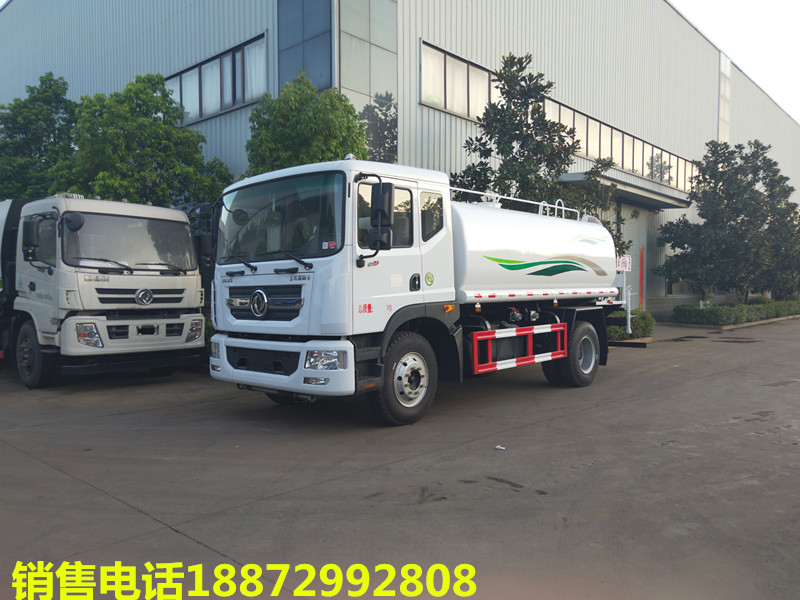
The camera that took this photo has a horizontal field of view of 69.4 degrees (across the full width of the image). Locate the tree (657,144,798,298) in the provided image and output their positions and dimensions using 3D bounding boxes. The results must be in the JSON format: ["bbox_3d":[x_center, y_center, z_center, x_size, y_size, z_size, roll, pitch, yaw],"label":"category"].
[{"bbox_3d":[13.700,-2.750,24.300,5.200,7.600,5.000,0,1,29],"label":"tree"}]

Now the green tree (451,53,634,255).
[{"bbox_3d":[3.600,-2.450,14.600,4.300,7.400,4.100,0,1,14],"label":"green tree"}]

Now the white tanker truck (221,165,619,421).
[{"bbox_3d":[1.006,-0.139,9.160,2.520,2.943,7.521,1,1,42],"label":"white tanker truck"}]

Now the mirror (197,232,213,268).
[{"bbox_3d":[-3.540,-0.895,10.450,0.140,0.620,0.230,1,1,42],"label":"mirror"}]

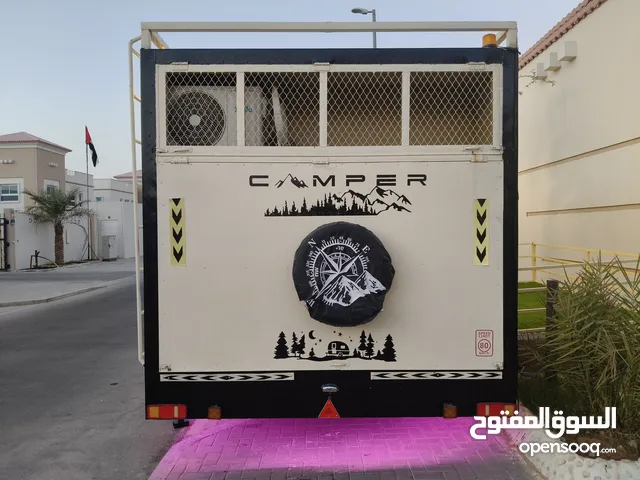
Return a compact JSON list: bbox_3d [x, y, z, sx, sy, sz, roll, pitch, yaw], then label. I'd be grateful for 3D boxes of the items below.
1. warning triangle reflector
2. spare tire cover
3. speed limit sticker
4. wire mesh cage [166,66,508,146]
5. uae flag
[{"bbox_3d":[0.065,1.125,3.210,0.144,0.128,0.012,0,1,0],"label":"warning triangle reflector"},{"bbox_3d":[0.151,0.216,3.080,0.640,0.660,0.210,0,1,0],"label":"spare tire cover"},{"bbox_3d":[1.100,0.693,3.210,0.119,0.178,0.003,0,1,0],"label":"speed limit sticker"},{"bbox_3d":[0.063,-0.875,3.175,2.240,0.550,0.060,0,1,0],"label":"wire mesh cage"},{"bbox_3d":[-12.834,-5.252,27.000,0.800,2.250,0.400,0,1,0],"label":"uae flag"}]

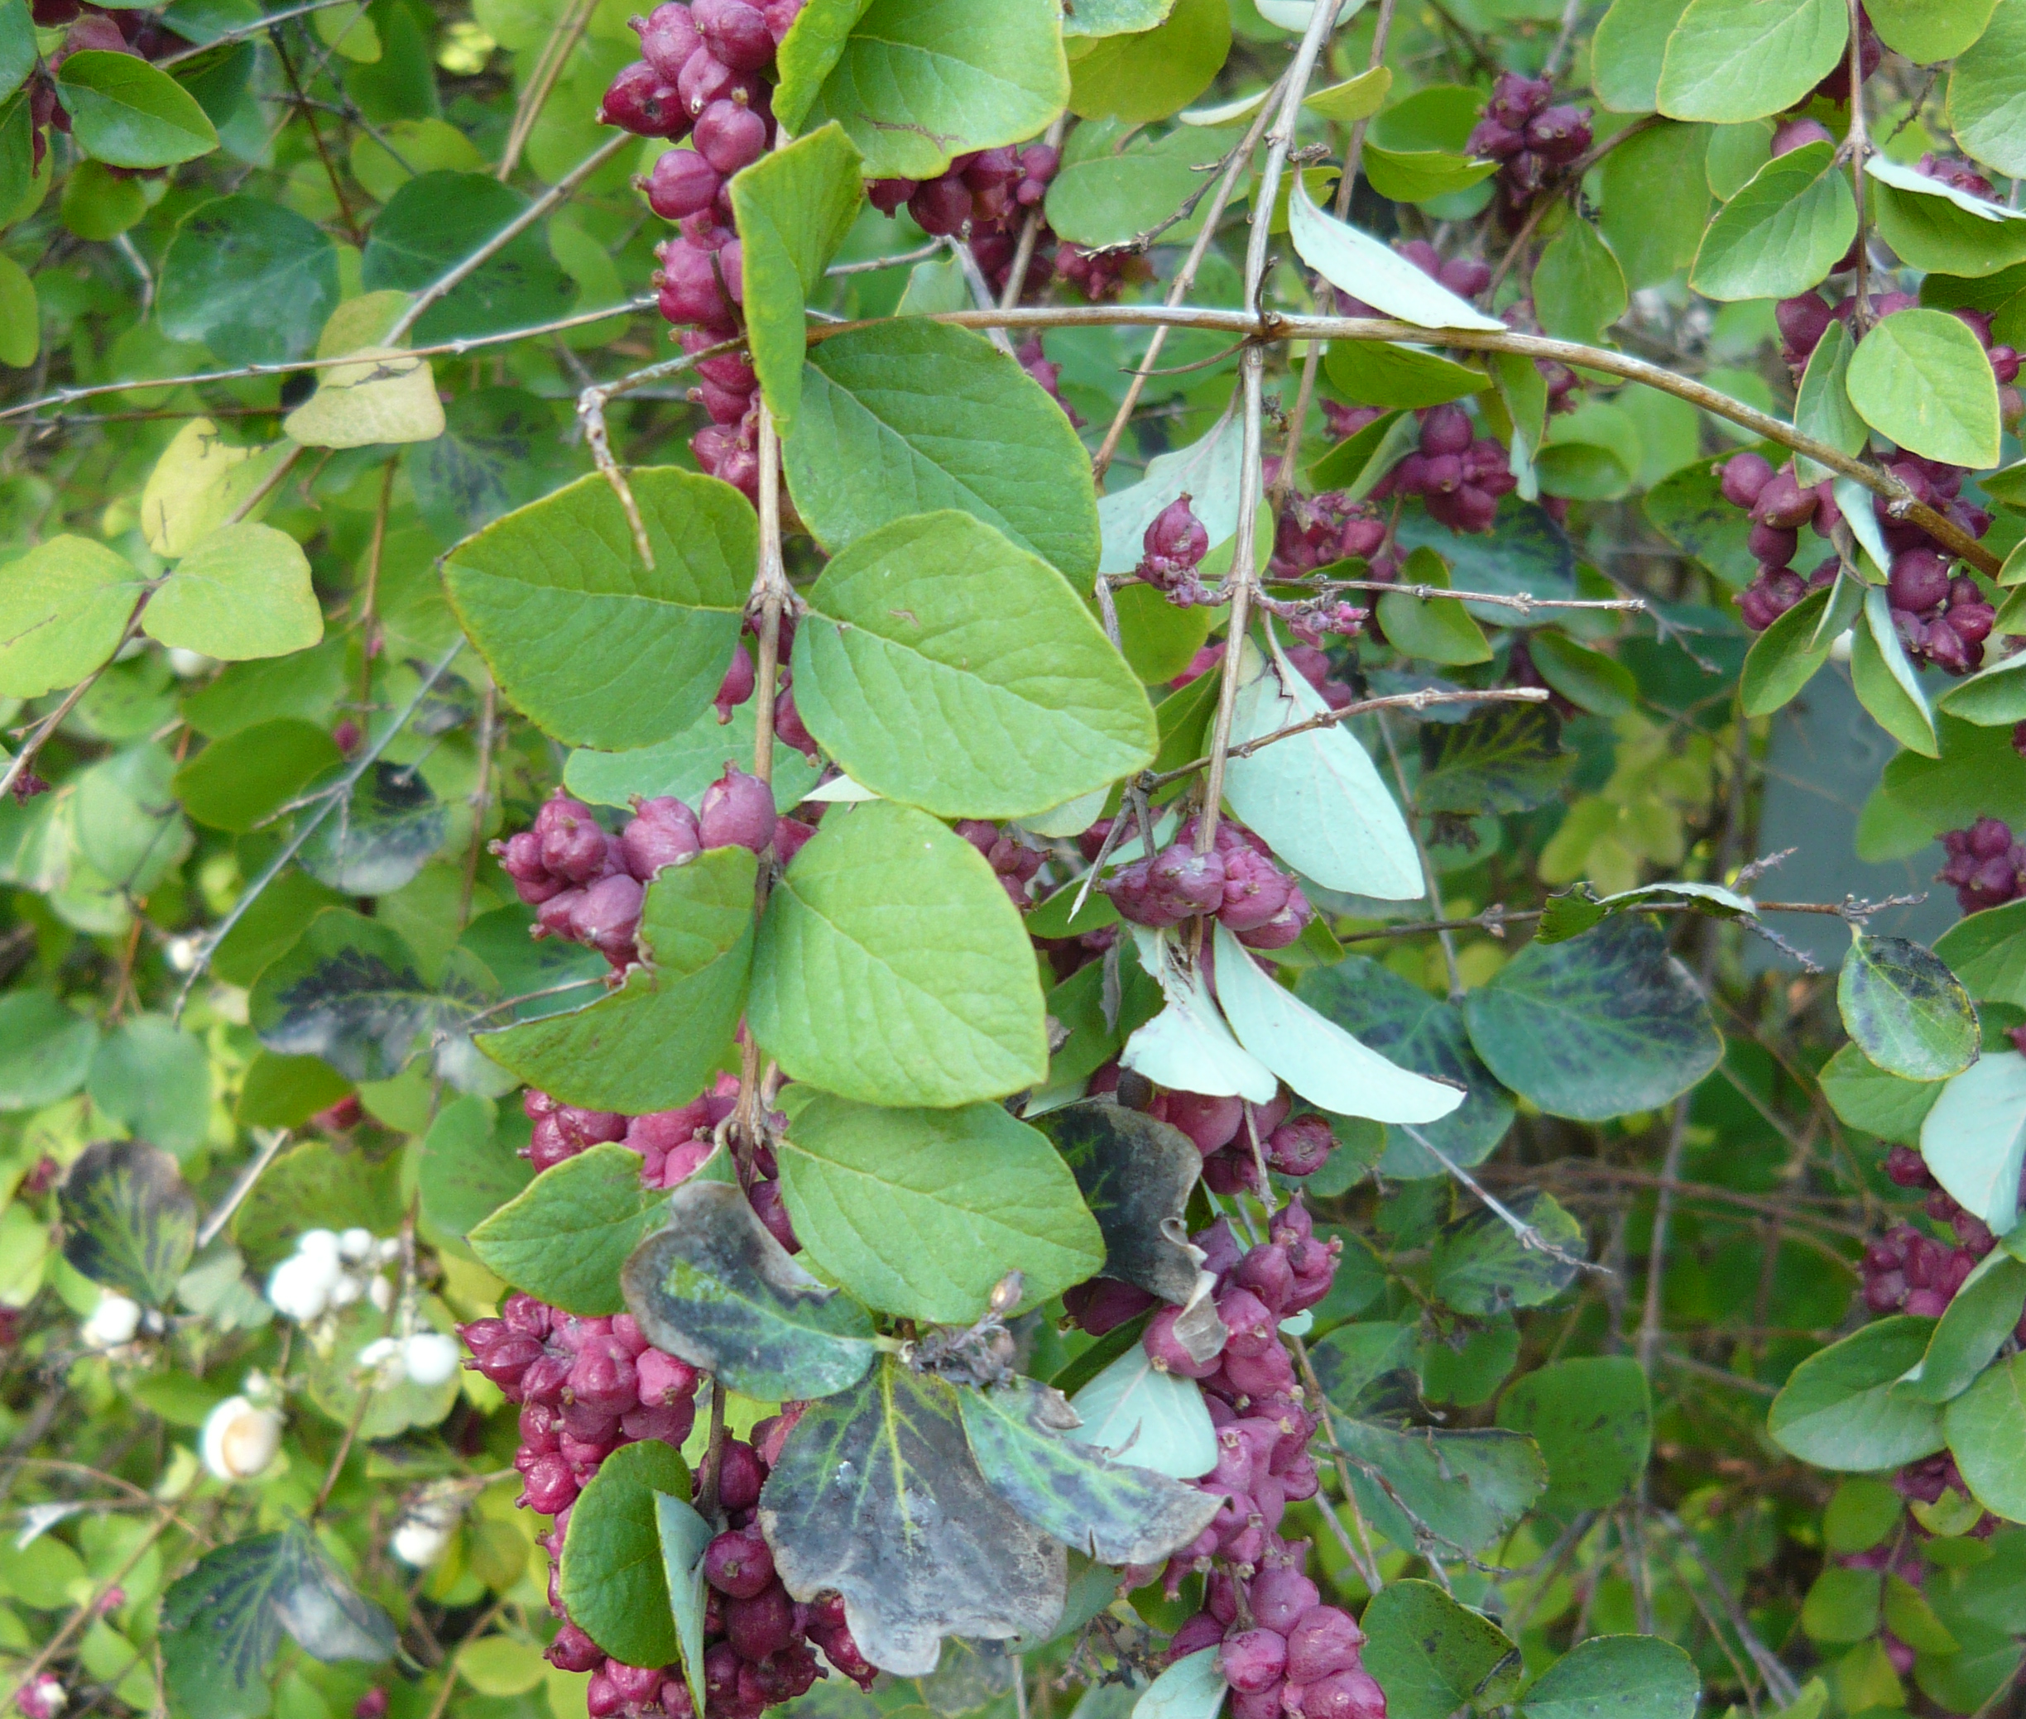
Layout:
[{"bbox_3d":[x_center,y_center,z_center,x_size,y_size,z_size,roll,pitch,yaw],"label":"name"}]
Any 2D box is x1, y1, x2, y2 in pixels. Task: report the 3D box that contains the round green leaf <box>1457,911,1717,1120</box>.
[{"bbox_3d":[0.095,0.025,0.420,0.042,0.036,0.010,15,-20,5],"label":"round green leaf"}]

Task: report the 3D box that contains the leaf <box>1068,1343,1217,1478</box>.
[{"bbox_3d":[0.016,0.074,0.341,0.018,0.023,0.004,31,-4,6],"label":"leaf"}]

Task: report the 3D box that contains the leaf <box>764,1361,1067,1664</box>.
[{"bbox_3d":[-0.014,0.083,0.330,0.037,0.039,0.012,-8,-14,-5],"label":"leaf"}]

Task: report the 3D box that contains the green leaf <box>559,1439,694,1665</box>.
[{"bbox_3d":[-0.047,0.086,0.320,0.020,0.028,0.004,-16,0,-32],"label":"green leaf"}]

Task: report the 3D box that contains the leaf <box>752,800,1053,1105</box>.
[{"bbox_3d":[-0.013,0.015,0.329,0.043,0.037,0.009,37,-17,6],"label":"leaf"}]

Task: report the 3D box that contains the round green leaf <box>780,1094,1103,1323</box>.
[{"bbox_3d":[-0.010,0.044,0.330,0.044,0.033,0.009,20,-26,7],"label":"round green leaf"}]

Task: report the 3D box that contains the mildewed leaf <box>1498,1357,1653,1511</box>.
[{"bbox_3d":[0.110,0.113,0.504,0.032,0.032,0.006,-11,-17,-3],"label":"mildewed leaf"}]

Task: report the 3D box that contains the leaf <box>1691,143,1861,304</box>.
[{"bbox_3d":[0.124,-0.104,0.420,0.023,0.036,0.007,44,-11,19],"label":"leaf"}]

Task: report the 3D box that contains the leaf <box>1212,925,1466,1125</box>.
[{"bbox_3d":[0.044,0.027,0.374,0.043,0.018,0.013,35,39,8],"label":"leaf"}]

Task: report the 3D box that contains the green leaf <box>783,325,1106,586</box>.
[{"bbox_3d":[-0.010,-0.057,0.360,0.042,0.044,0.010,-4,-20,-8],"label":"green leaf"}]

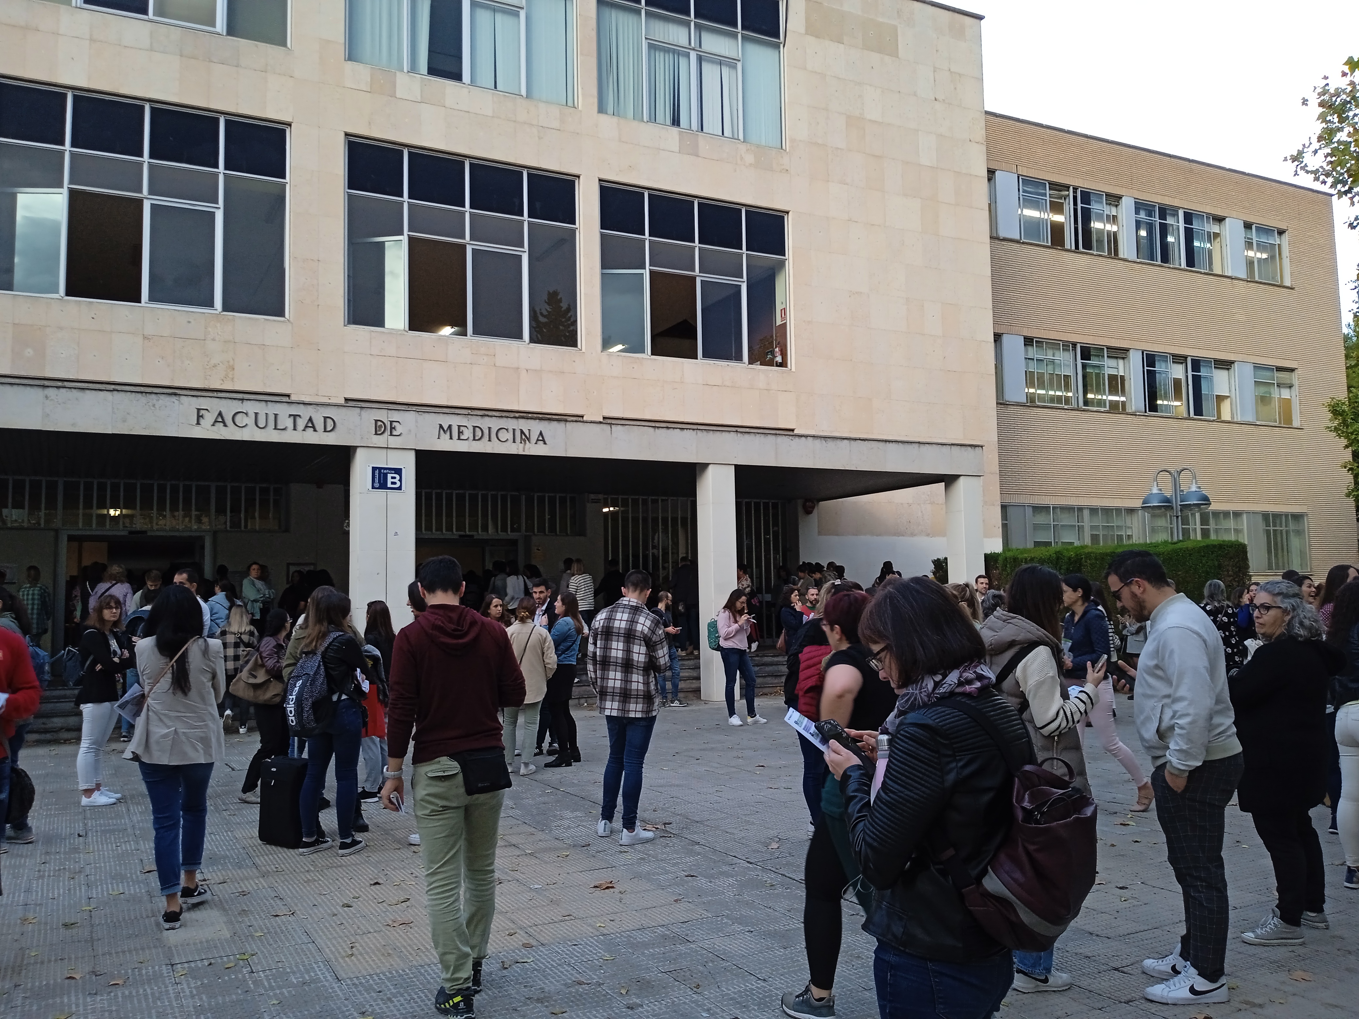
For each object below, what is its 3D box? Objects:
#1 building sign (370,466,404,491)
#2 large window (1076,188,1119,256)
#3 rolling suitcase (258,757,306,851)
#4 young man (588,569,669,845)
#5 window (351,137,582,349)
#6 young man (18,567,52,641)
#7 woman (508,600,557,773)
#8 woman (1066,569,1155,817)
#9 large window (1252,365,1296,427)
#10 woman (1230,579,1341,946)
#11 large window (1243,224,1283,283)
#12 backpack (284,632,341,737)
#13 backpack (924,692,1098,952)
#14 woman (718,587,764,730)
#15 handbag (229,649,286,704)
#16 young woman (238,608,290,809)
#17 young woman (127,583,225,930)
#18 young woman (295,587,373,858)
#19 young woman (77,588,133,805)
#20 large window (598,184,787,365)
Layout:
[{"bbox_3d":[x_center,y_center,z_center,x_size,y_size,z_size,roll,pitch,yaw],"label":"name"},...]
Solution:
[{"bbox_3d":[-4.002,-0.416,15.042,0.502,0.345,0.030,1,-5,-26],"label":"building sign"},{"bbox_3d":[12.213,-8.374,32.075,1.693,1.825,0.150,1,-5,-27],"label":"large window"},{"bbox_3d":[-2.592,1.930,7.302,0.360,0.560,0.220,-4,-5,30],"label":"rolling suitcase"},{"bbox_3d":[-0.345,1.266,7.280,0.530,1.740,0.380,-1,-5,5],"label":"young man"},{"bbox_3d":[-4.103,-5.049,21.267,4.553,3.518,0.200,1,-5,-26],"label":"window"},{"bbox_3d":[-8.990,1.623,15.336,0.480,1.660,0.330,1,-5,-25],"label":"young man"},{"bbox_3d":[-1.419,1.656,10.456,0.460,1.641,0.310,-2,-5,14],"label":"woman"},{"bbox_3d":[3.032,1.305,7.988,0.700,1.670,0.460,-1,-5,-2],"label":"woman"},{"bbox_3d":[20.309,-3.860,37.435,2.256,1.976,0.150,1,-5,-26],"label":"large window"},{"bbox_3d":[2.681,1.101,4.941,0.420,1.565,0.490,0,-5,-8],"label":"woman"},{"bbox_3d":[20.042,-8.756,37.767,1.951,1.986,0.150,1,-5,-26],"label":"large window"},{"bbox_3d":[-2.326,1.133,6.960,0.330,0.540,0.220,-5,-14,40],"label":"backpack"},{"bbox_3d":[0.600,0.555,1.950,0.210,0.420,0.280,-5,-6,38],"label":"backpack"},{"bbox_3d":[0.771,1.846,13.881,0.420,1.664,0.450,-3,-5,24],"label":"woman"},{"bbox_3d":[-3.333,1.321,8.683,0.440,0.420,0.170,-2,-5,18],"label":"handbag"},{"bbox_3d":[-3.334,1.567,8.895,0.520,1.520,0.450,1,-5,-25],"label":"young woman"},{"bbox_3d":[-2.614,1.232,5.715,0.480,1.694,0.360,0,-5,-13],"label":"young woman"},{"bbox_3d":[-2.240,1.344,7.125,0.460,1.687,0.370,-5,-6,40],"label":"young woman"},{"bbox_3d":[-4.708,1.537,9.002,0.360,1.687,0.460,-3,-5,22],"label":"young woman"},{"bbox_3d":[0.395,-4.888,23.483,4.522,3.528,0.200,1,-5,-26],"label":"large window"}]

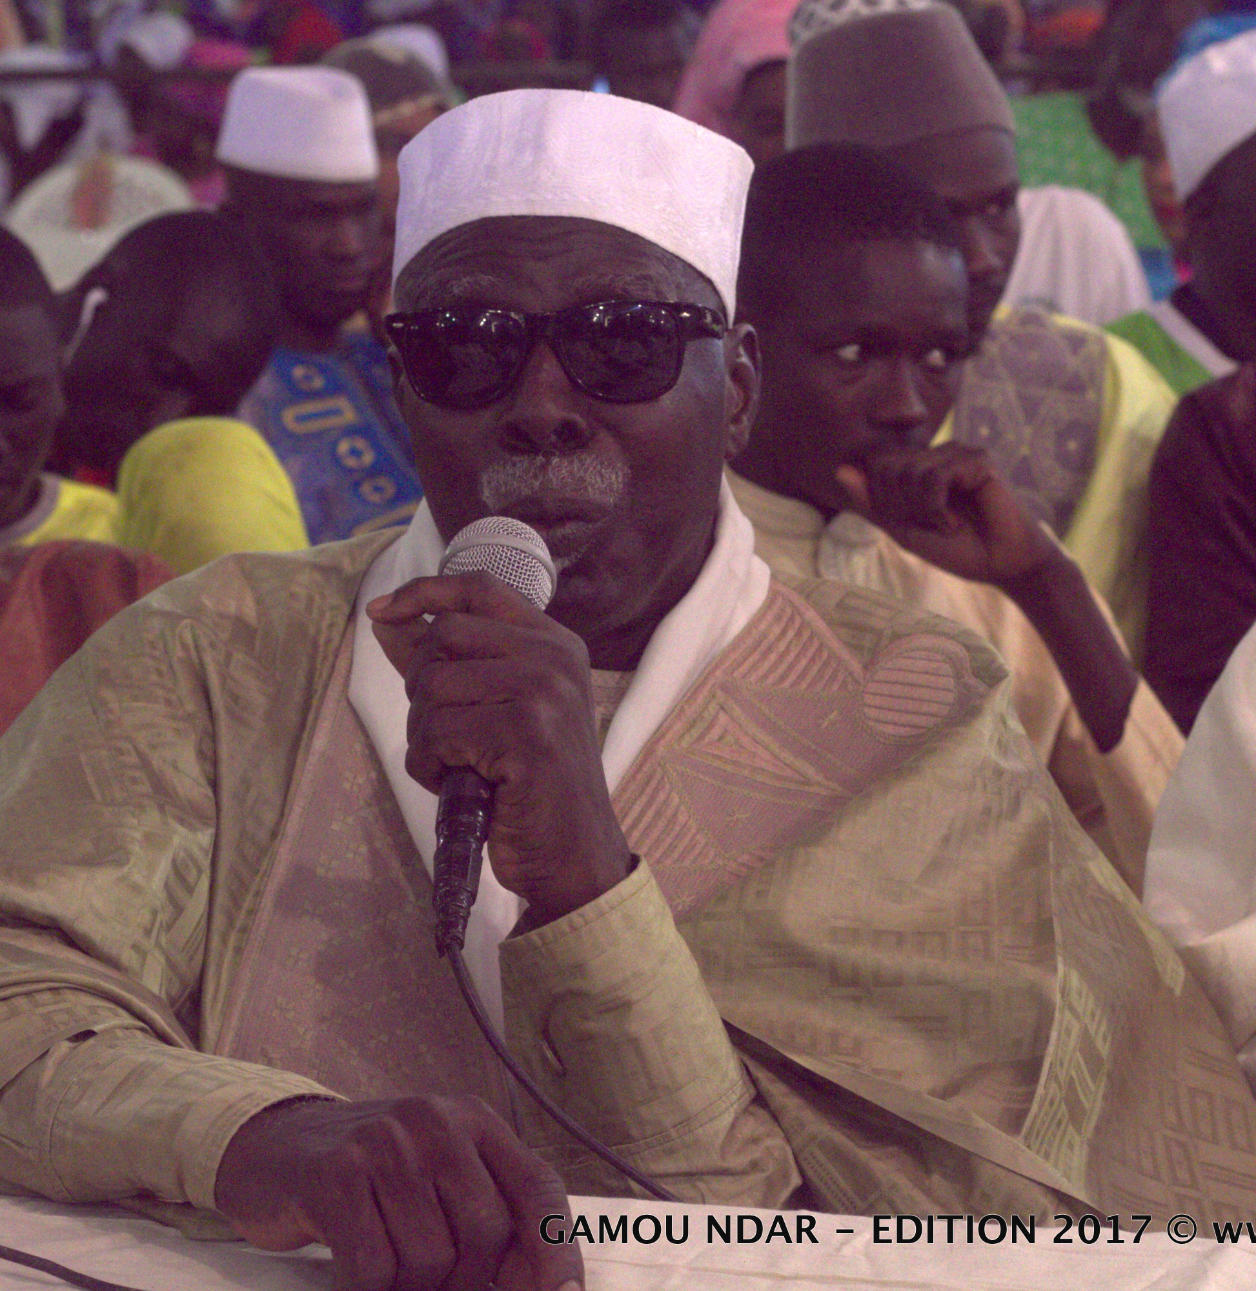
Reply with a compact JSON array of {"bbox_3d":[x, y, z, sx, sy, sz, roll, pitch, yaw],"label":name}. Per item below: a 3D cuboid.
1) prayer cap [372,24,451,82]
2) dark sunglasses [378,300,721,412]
[{"bbox_3d":[-0.374,-0.960,6.800,0.175,0.100,0.185,-1,5,-9],"label":"prayer cap"},{"bbox_3d":[-0.028,-0.135,1.980,0.146,0.051,0.148,-1,2,9],"label":"dark sunglasses"}]

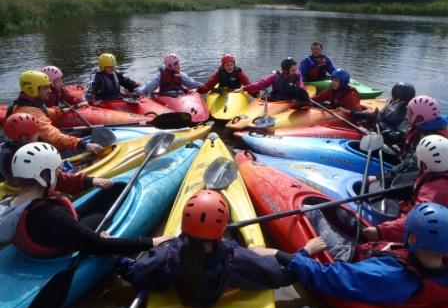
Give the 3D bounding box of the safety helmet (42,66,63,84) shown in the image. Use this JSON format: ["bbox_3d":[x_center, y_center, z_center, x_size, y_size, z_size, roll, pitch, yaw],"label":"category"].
[{"bbox_3d":[-2.082,-0.947,4.400,0.260,0.210,0.210,5,24,11],"label":"safety helmet"}]

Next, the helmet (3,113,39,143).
[{"bbox_3d":[-1.609,-0.199,2.880,0.270,0.210,0.220,-19,30,-36],"label":"helmet"}]

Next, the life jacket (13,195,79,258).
[{"bbox_3d":[-1.000,0.406,2.030,0.370,0.420,0.280,19,22,37],"label":"life jacket"}]

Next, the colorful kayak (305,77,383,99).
[{"bbox_3d":[1.630,-1.100,6.308,2.300,0.360,0.620,6,24,14],"label":"colorful kayak"}]

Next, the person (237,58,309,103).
[{"bbox_3d":[0.740,-0.881,5.159,1.000,0.860,0.700,2,24,5],"label":"person"}]

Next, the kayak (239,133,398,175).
[{"bbox_3d":[1.466,0.146,3.286,2.750,0.380,0.600,10,26,21],"label":"kayak"}]

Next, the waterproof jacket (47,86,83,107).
[{"bbox_3d":[-2.100,-0.768,4.748,0.450,0.500,0.620,13,27,27],"label":"waterproof jacket"}]

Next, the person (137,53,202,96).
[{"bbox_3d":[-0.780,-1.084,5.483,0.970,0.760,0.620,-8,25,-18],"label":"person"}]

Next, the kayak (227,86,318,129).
[{"bbox_3d":[0.800,-0.605,5.184,0.600,0.360,2.800,15,28,31],"label":"kayak"}]

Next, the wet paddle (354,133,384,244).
[{"bbox_3d":[1.110,0.163,2.822,0.200,0.170,1.950,10,26,21],"label":"wet paddle"}]

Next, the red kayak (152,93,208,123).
[{"bbox_3d":[-0.820,-0.898,5.632,0.600,0.370,2.750,-10,26,-21],"label":"red kayak"}]

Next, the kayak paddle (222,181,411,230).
[{"bbox_3d":[0.595,0.326,2.325,2.000,0.160,0.200,-9,25,-20],"label":"kayak paddle"}]

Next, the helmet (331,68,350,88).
[{"bbox_3d":[1.530,-0.987,4.753,0.260,0.220,0.220,-9,25,-20],"label":"helmet"}]

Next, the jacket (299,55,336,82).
[{"bbox_3d":[1.651,-1.492,6.400,0.640,0.550,0.360,-1,24,-3],"label":"jacket"}]

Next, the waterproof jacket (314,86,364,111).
[{"bbox_3d":[1.402,-0.662,4.400,0.380,0.460,0.550,-18,30,-36],"label":"waterproof jacket"}]

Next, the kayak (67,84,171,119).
[{"bbox_3d":[-1.600,-0.670,5.350,2.600,0.400,0.620,16,28,33],"label":"kayak"}]

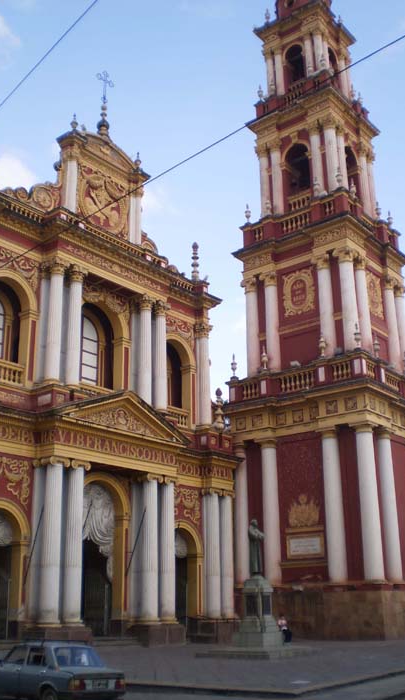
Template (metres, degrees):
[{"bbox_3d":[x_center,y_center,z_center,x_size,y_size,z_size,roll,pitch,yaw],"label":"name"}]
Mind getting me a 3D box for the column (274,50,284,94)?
[{"bbox_3d":[5.456,-19.783,52.036,0.600,4.176,0.600,0,-19,0],"label":"column"}]

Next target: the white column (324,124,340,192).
[{"bbox_3d":[8.574,-12.743,47.968,0.816,5.326,0.816,0,-19,0],"label":"white column"}]

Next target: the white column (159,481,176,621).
[{"bbox_3d":[-1.683,9.843,36.192,0.778,6.813,0.778,-1,-17,0],"label":"white column"}]

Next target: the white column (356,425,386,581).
[{"bbox_3d":[9.353,8.405,40.426,1.120,8.585,1.120,-15,-23,37],"label":"white column"}]

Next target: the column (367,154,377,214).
[{"bbox_3d":[12.403,-12.111,53.115,0.800,5.250,0.800,-16,-24,38],"label":"column"}]

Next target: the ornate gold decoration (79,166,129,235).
[{"bbox_3d":[-5.635,-8.319,41.591,0.350,3.464,3.864,-15,-23,37],"label":"ornate gold decoration"}]

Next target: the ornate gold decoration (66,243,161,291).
[{"bbox_3d":[-4.896,-4.587,40.970,0.200,0.550,7.400,-16,-24,38],"label":"ornate gold decoration"}]

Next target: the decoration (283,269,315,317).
[{"bbox_3d":[6.147,-3.619,46.228,2.295,3.264,0.255,-16,-24,38],"label":"decoration"}]

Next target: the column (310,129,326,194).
[{"bbox_3d":[7.059,-11.426,44.813,0.737,5.368,0.737,-1,-17,0],"label":"column"}]

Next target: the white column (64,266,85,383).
[{"bbox_3d":[-6.398,-1.160,36.543,0.870,6.308,0.870,0,-18,0],"label":"white column"}]

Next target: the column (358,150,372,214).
[{"bbox_3d":[11.916,-12.269,53.395,0.770,5.660,0.770,-15,-23,37],"label":"column"}]

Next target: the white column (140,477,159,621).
[{"bbox_3d":[-2.339,9.018,33.207,0.800,6.626,0.800,0,-19,0],"label":"white column"}]

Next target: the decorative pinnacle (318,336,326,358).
[{"bbox_3d":[7.068,-0.230,42.741,0.439,1.514,0.439,0,-19,0],"label":"decorative pinnacle"}]

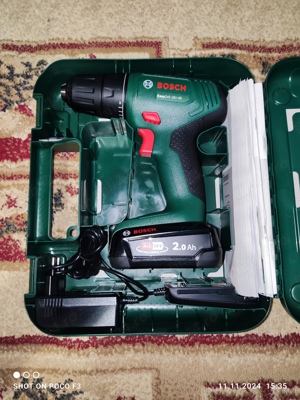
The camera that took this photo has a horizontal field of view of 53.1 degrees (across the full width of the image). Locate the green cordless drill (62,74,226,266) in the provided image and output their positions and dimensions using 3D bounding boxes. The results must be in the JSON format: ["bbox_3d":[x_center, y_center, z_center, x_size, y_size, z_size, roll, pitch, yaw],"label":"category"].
[{"bbox_3d":[-0.006,-0.035,0.329,0.188,0.077,0.213,1,81,0],"label":"green cordless drill"}]

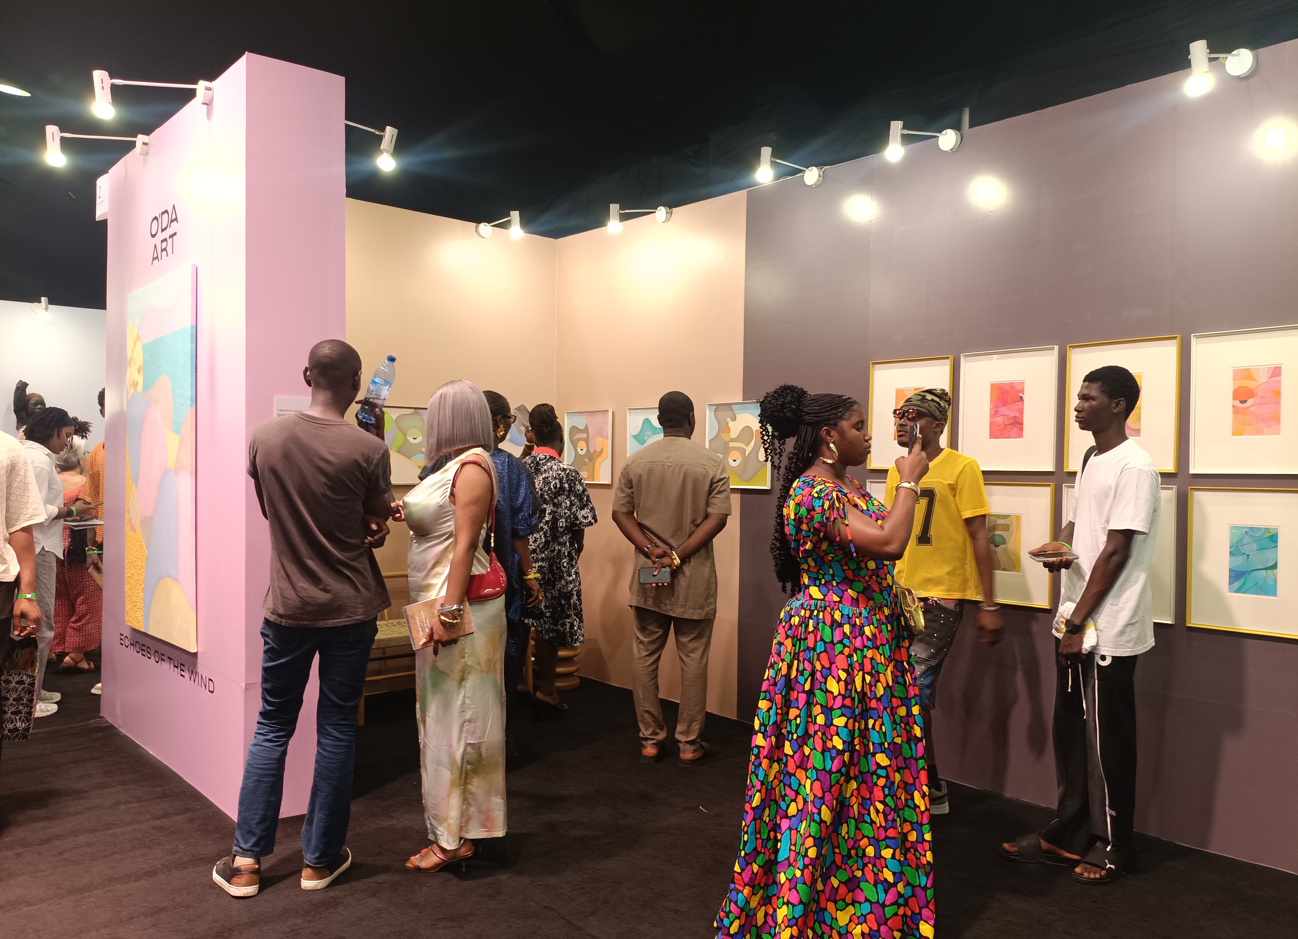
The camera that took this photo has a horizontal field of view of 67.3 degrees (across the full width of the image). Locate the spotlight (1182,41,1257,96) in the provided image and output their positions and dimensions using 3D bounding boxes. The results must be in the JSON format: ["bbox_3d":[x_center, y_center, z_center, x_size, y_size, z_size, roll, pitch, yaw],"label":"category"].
[{"bbox_3d":[1.992,-1.399,3.389,0.440,0.235,0.100,0,1,-42],"label":"spotlight"}]

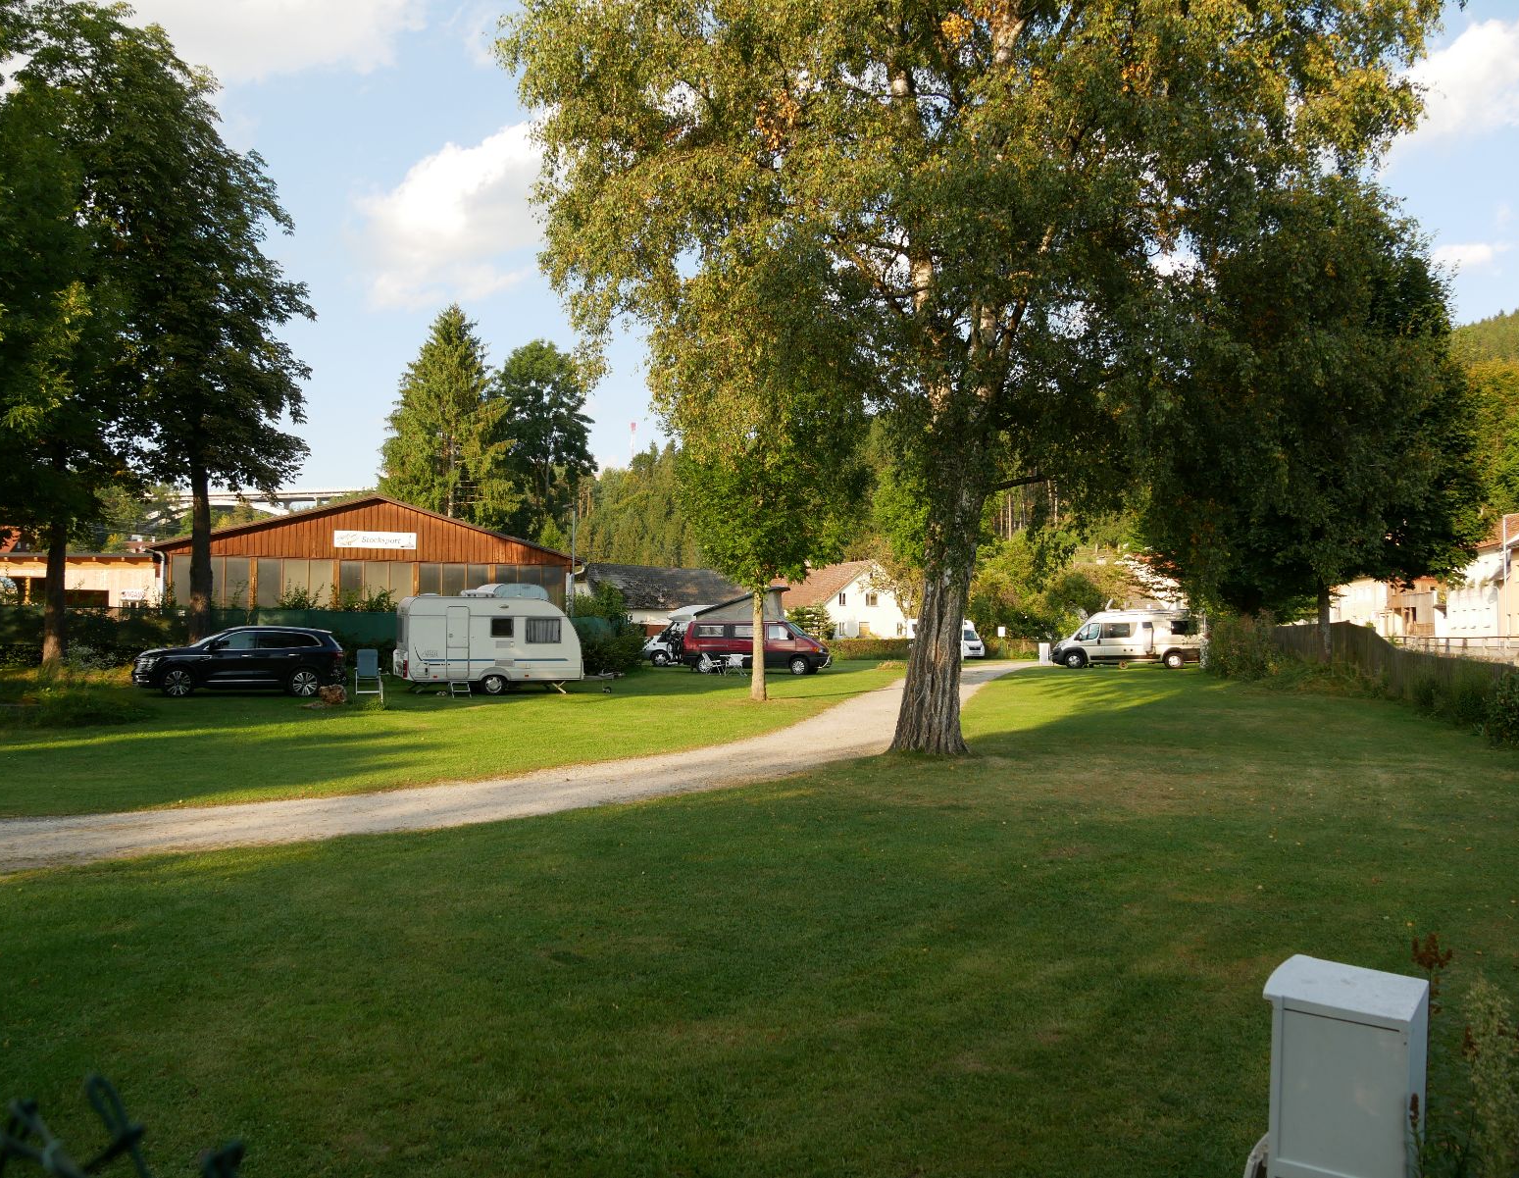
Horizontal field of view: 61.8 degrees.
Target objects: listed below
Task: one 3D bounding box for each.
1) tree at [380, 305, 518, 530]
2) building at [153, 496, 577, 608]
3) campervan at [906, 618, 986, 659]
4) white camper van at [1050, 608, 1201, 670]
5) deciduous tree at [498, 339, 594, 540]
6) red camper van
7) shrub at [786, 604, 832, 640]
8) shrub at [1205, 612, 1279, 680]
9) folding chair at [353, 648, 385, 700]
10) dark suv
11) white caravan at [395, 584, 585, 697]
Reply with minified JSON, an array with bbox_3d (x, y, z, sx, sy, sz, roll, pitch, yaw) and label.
[{"bbox_3d":[-19.575,-6.634,80.520,8.200,22.200,8.200,0,-3,0],"label":"tree"},{"bbox_3d":[-18.725,0.459,58.588,15.200,6.700,25.000,1,-3,-22],"label":"building"},{"bbox_3d":[13.230,3.537,89.064,2.200,2.750,6.400,1,-3,-26],"label":"campervan"},{"bbox_3d":[15.500,2.122,53.860,6.050,2.600,2.060,-1,-3,15],"label":"white camper van"},{"bbox_3d":[-14.907,-6.164,88.516,7.500,22.300,7.500,0,-3,0],"label":"deciduous tree"},{"bbox_3d":[-0.120,1.966,44.649,5.150,2.100,1.850,-1,-3,11],"label":"red camper van"},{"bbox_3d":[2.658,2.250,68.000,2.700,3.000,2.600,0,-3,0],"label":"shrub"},{"bbox_3d":[15.383,1.822,40.550,2.100,2.150,2.000,0,-3,0],"label":"shrub"},{"bbox_3d":[-8.529,1.904,27.726,0.620,1.140,0.680,1,-3,-17],"label":"folding chair"},{"bbox_3d":[-12.150,1.729,29.789,4.670,1.680,1.860,1,-3,-25],"label":"dark suv"},{"bbox_3d":[-7.090,1.417,33.543,4.550,2.650,2.200,1,-3,-23],"label":"white caravan"}]

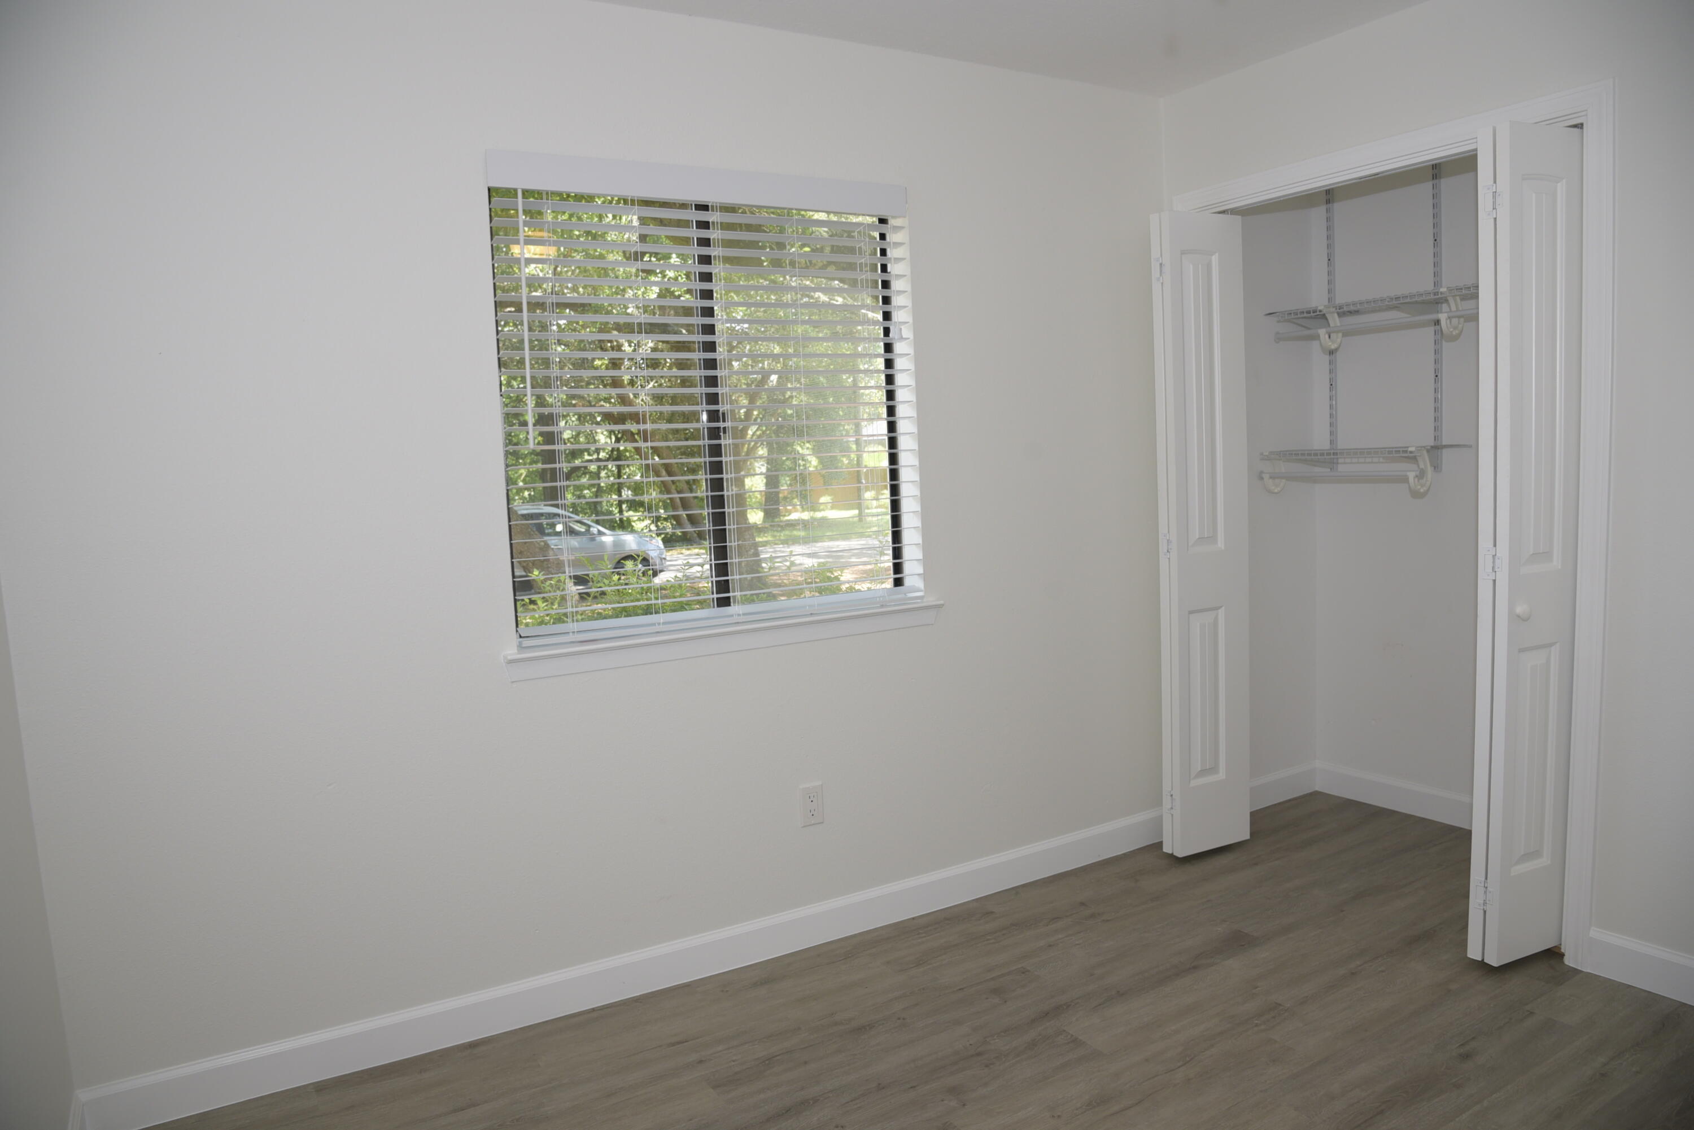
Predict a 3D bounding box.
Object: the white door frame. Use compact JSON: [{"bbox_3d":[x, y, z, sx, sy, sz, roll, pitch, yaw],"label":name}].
[{"bbox_3d":[1.496,-0.101,3.260,0.110,2.129,1.308,-6,7,-31],"label":"white door frame"}]

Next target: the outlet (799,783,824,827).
[{"bbox_3d":[-0.096,0.667,3.129,0.070,0.115,0.008,-6,7,-29],"label":"outlet"}]

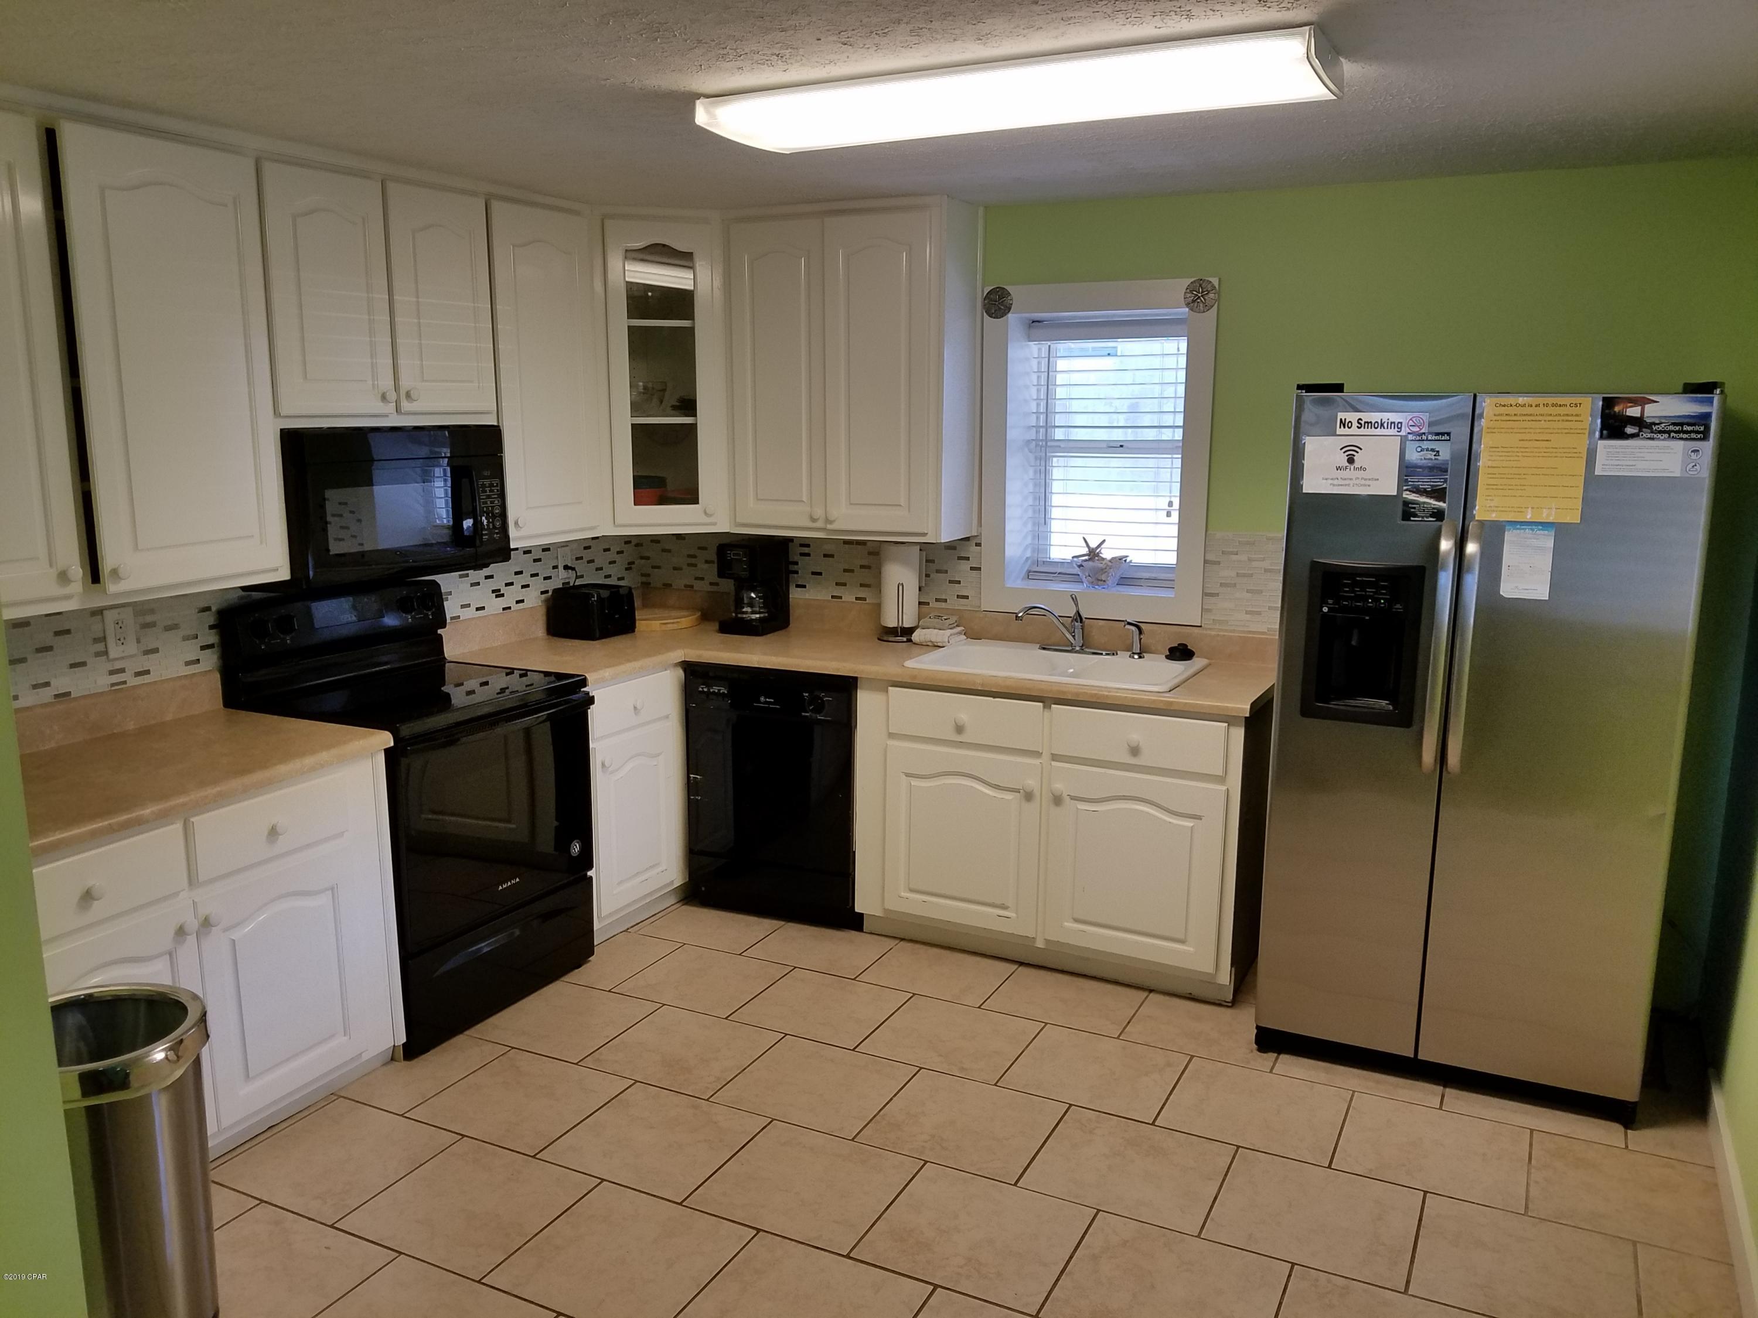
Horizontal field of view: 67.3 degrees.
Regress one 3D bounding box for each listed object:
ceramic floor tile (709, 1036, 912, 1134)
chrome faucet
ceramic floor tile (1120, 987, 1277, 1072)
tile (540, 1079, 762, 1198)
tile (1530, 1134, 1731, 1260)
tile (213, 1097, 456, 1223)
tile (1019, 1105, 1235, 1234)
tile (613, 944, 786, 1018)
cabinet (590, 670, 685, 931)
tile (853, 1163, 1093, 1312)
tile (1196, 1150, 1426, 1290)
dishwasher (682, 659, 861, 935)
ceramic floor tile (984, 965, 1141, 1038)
[{"bbox_3d":[-0.158,1.097,3.391,0.404,0.010,0.386,5,12,26],"label":"ceramic floor tile"},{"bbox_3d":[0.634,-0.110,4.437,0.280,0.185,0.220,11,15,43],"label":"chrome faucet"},{"bbox_3d":[0.927,1.036,3.714,0.405,0.012,0.395,5,12,26],"label":"ceramic floor tile"},{"bbox_3d":[-0.524,1.142,3.134,0.405,0.012,0.395,5,12,26],"label":"tile"},{"bbox_3d":[1.684,1.208,2.982,0.385,0.010,0.402,5,12,26],"label":"tile"},{"bbox_3d":[-1.275,1.174,3.108,0.406,0.010,0.402,5,12,26],"label":"tile"},{"bbox_3d":[0.577,1.171,3.040,0.405,0.010,0.391,6,12,26],"label":"tile"},{"bbox_3d":[-0.530,0.981,4.014,0.405,0.010,0.391,6,12,26],"label":"tile"},{"bbox_3d":[-1.032,0.435,4.391,0.585,0.850,0.480,5,12,26],"label":"cabinet"},{"bbox_3d":[0.206,1.218,2.789,0.405,0.010,0.391,6,12,26],"label":"tile"},{"bbox_3d":[0.945,1.207,2.861,0.405,0.010,0.391,6,12,26],"label":"tile"},{"bbox_3d":[-0.229,0.415,4.614,0.625,0.868,0.565,5,12,26],"label":"dishwasher"},{"bbox_3d":[0.562,1.002,3.896,0.404,0.010,0.377,5,12,26],"label":"ceramic floor tile"}]

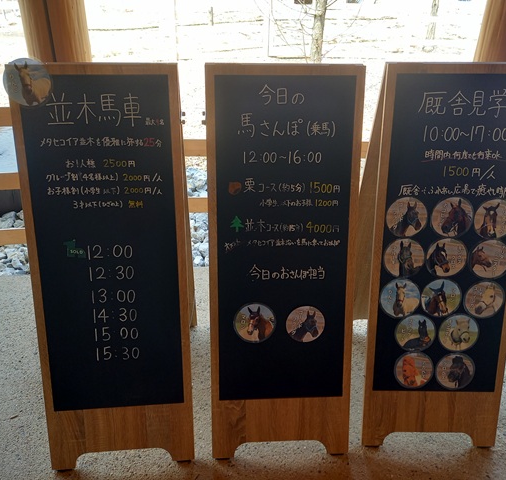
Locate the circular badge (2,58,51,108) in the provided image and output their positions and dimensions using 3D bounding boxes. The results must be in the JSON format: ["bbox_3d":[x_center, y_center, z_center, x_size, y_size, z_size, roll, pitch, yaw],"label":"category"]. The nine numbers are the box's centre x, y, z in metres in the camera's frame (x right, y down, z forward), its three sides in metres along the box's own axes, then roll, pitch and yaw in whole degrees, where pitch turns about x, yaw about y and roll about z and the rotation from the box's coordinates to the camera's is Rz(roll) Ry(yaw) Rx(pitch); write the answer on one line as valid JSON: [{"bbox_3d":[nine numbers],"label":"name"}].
[{"bbox_3d":[-0.612,-0.426,1.255,0.128,0.128,0.008,-2,12,-5],"label":"circular badge"}]

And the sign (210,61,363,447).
[{"bbox_3d":[0.087,0.032,1.579,0.457,1.200,0.695,-1,28,-2],"label":"sign"}]

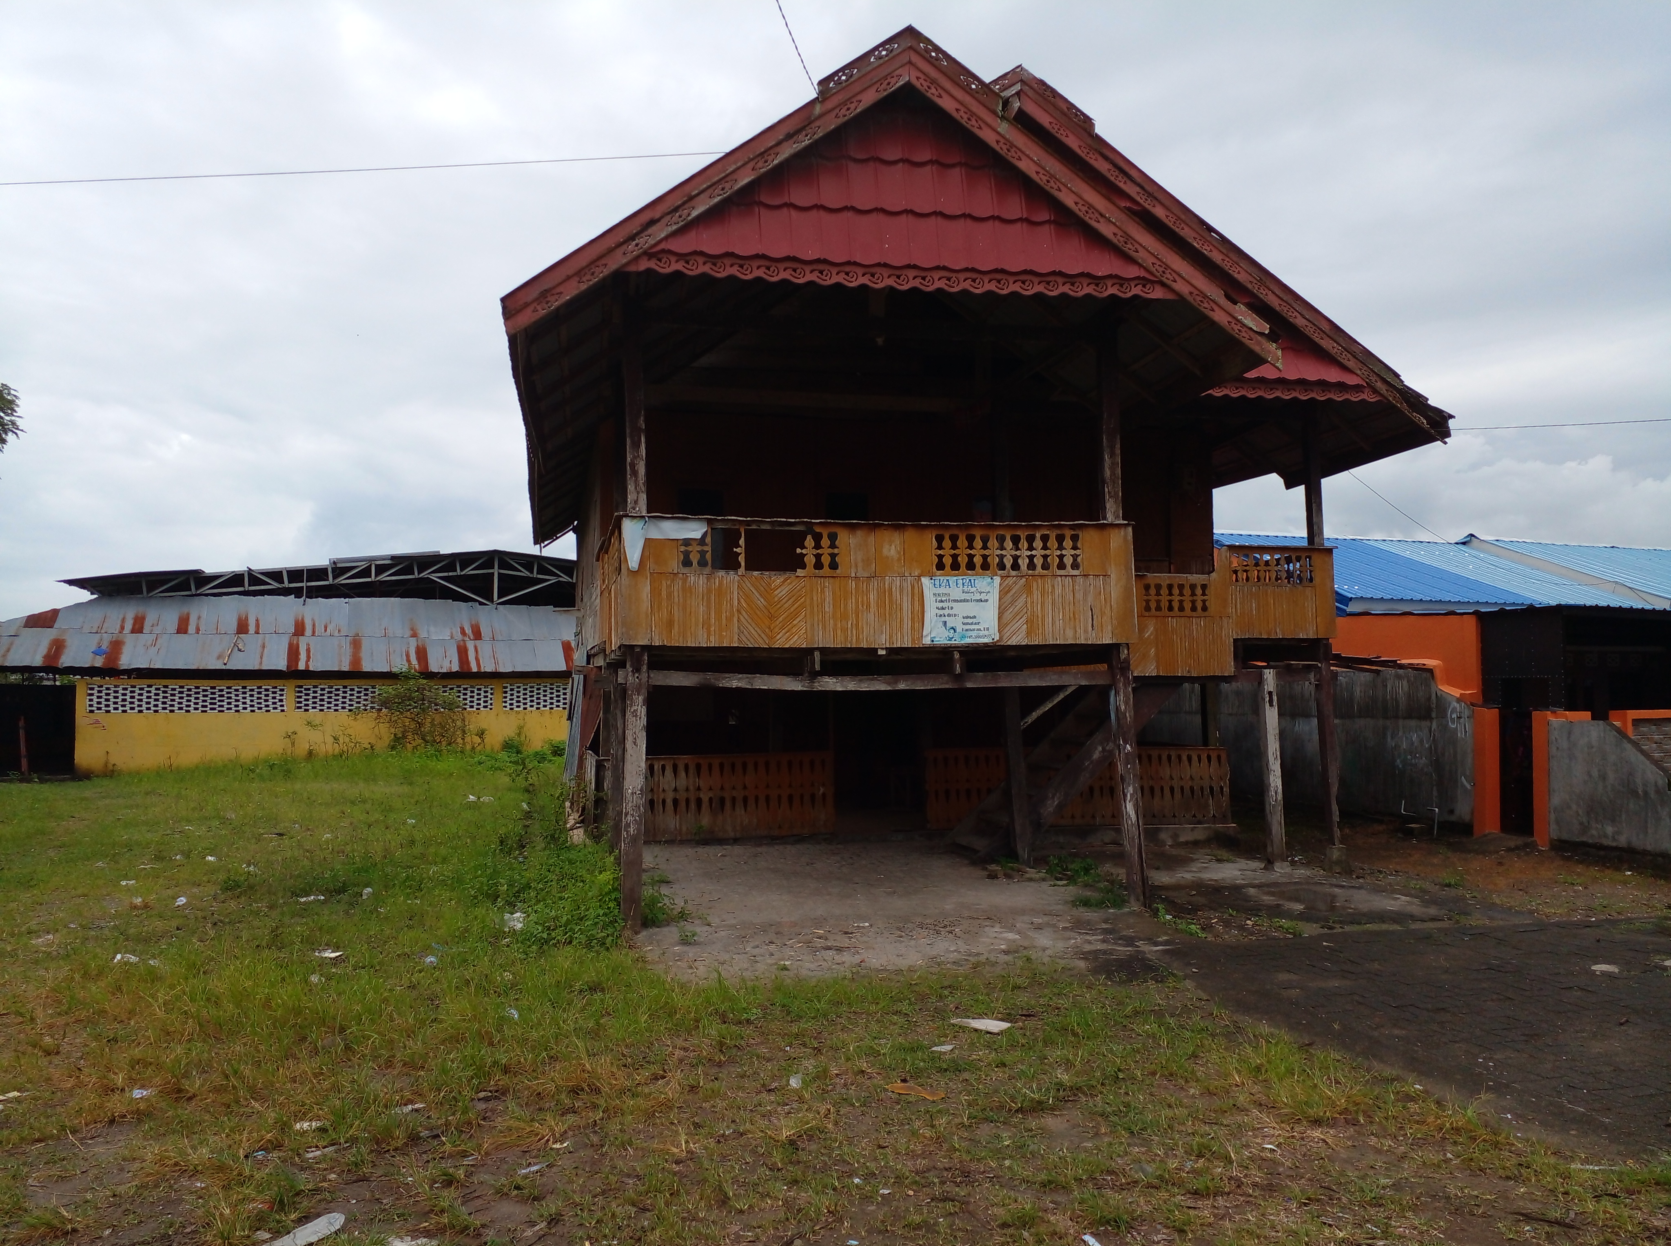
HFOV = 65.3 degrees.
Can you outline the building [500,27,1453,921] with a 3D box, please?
[{"bbox_3d":[1.083,-1.251,14.290,8.850,7.370,9.950,0,-4,-12],"label":"building"}]

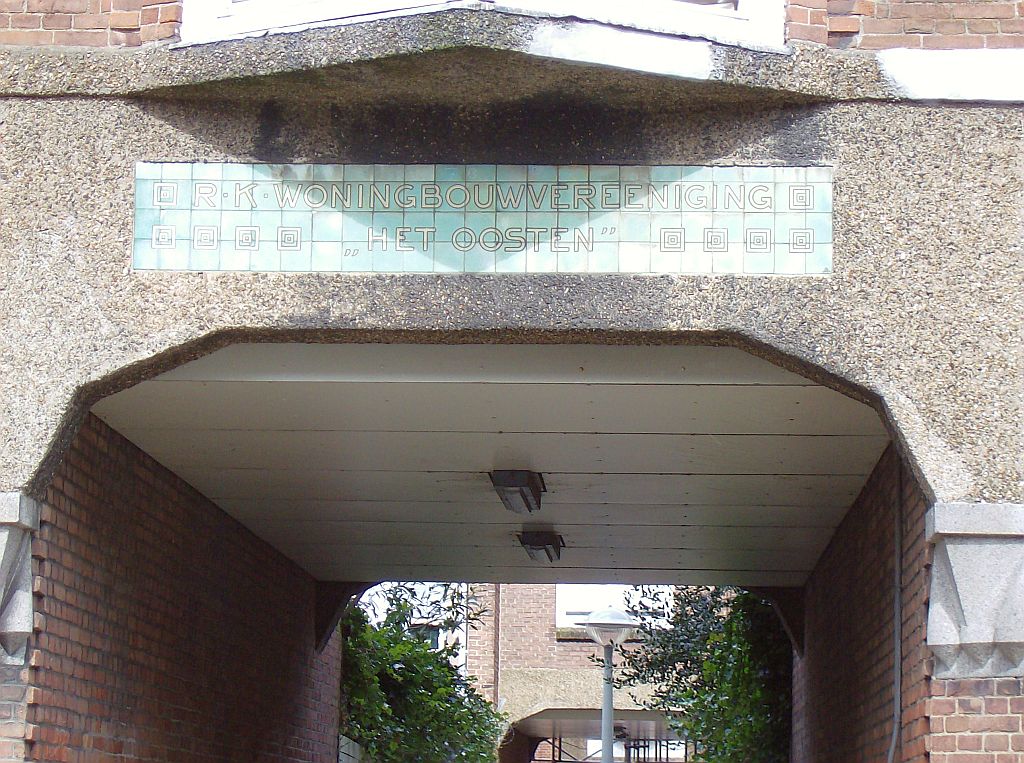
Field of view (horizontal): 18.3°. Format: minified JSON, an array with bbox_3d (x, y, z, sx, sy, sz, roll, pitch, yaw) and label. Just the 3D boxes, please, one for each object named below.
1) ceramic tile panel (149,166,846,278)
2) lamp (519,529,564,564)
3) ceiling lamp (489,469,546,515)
[{"bbox_3d":[-0.102,-0.548,10.756,2.360,0.370,0.030,0,-8,3],"label":"ceramic tile panel"},{"bbox_3d":[0.154,0.875,16.783,0.220,0.085,0.900,0,-8,3],"label":"lamp"},{"bbox_3d":[0.030,0.486,14.054,0.220,0.085,0.900,0,-8,3],"label":"ceiling lamp"}]

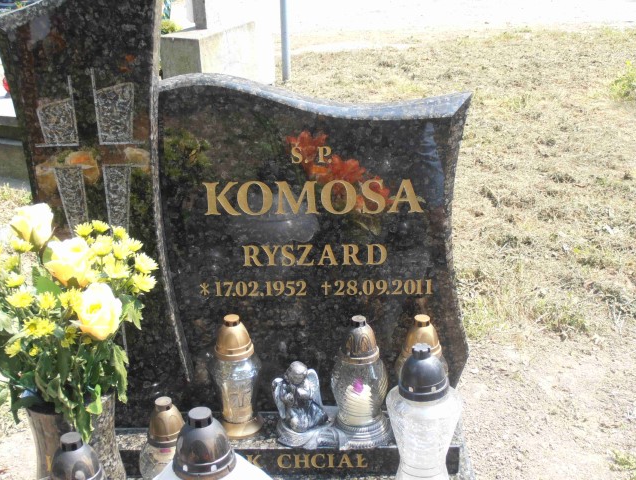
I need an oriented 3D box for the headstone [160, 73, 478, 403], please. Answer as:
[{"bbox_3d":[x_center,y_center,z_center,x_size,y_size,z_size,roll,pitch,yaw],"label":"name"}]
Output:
[{"bbox_3d":[0.001,0.021,2.111,0.610,0.701,0.085,-1,23,0],"label":"headstone"}]

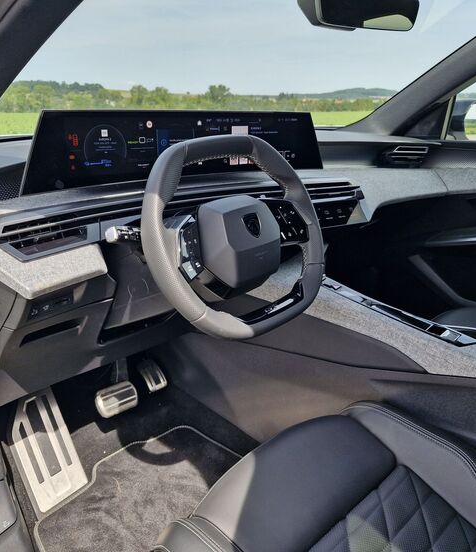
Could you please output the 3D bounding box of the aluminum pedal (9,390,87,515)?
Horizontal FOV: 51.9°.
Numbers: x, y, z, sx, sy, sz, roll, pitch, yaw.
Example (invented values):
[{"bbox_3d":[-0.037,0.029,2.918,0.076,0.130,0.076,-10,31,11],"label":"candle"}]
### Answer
[{"bbox_3d":[-0.397,0.358,1.040,0.110,0.235,0.030,-8,-19,-37],"label":"aluminum pedal"}]

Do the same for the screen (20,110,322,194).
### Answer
[{"bbox_3d":[-0.068,-0.245,0.905,0.635,0.128,0.060,-16,17,-37],"label":"screen"}]

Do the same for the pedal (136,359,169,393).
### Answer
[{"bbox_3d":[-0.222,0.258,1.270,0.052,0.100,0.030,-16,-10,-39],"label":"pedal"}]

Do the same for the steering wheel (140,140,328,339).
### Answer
[{"bbox_3d":[0.005,-0.067,0.781,0.347,0.325,0.090,-16,0,-39],"label":"steering wheel"}]

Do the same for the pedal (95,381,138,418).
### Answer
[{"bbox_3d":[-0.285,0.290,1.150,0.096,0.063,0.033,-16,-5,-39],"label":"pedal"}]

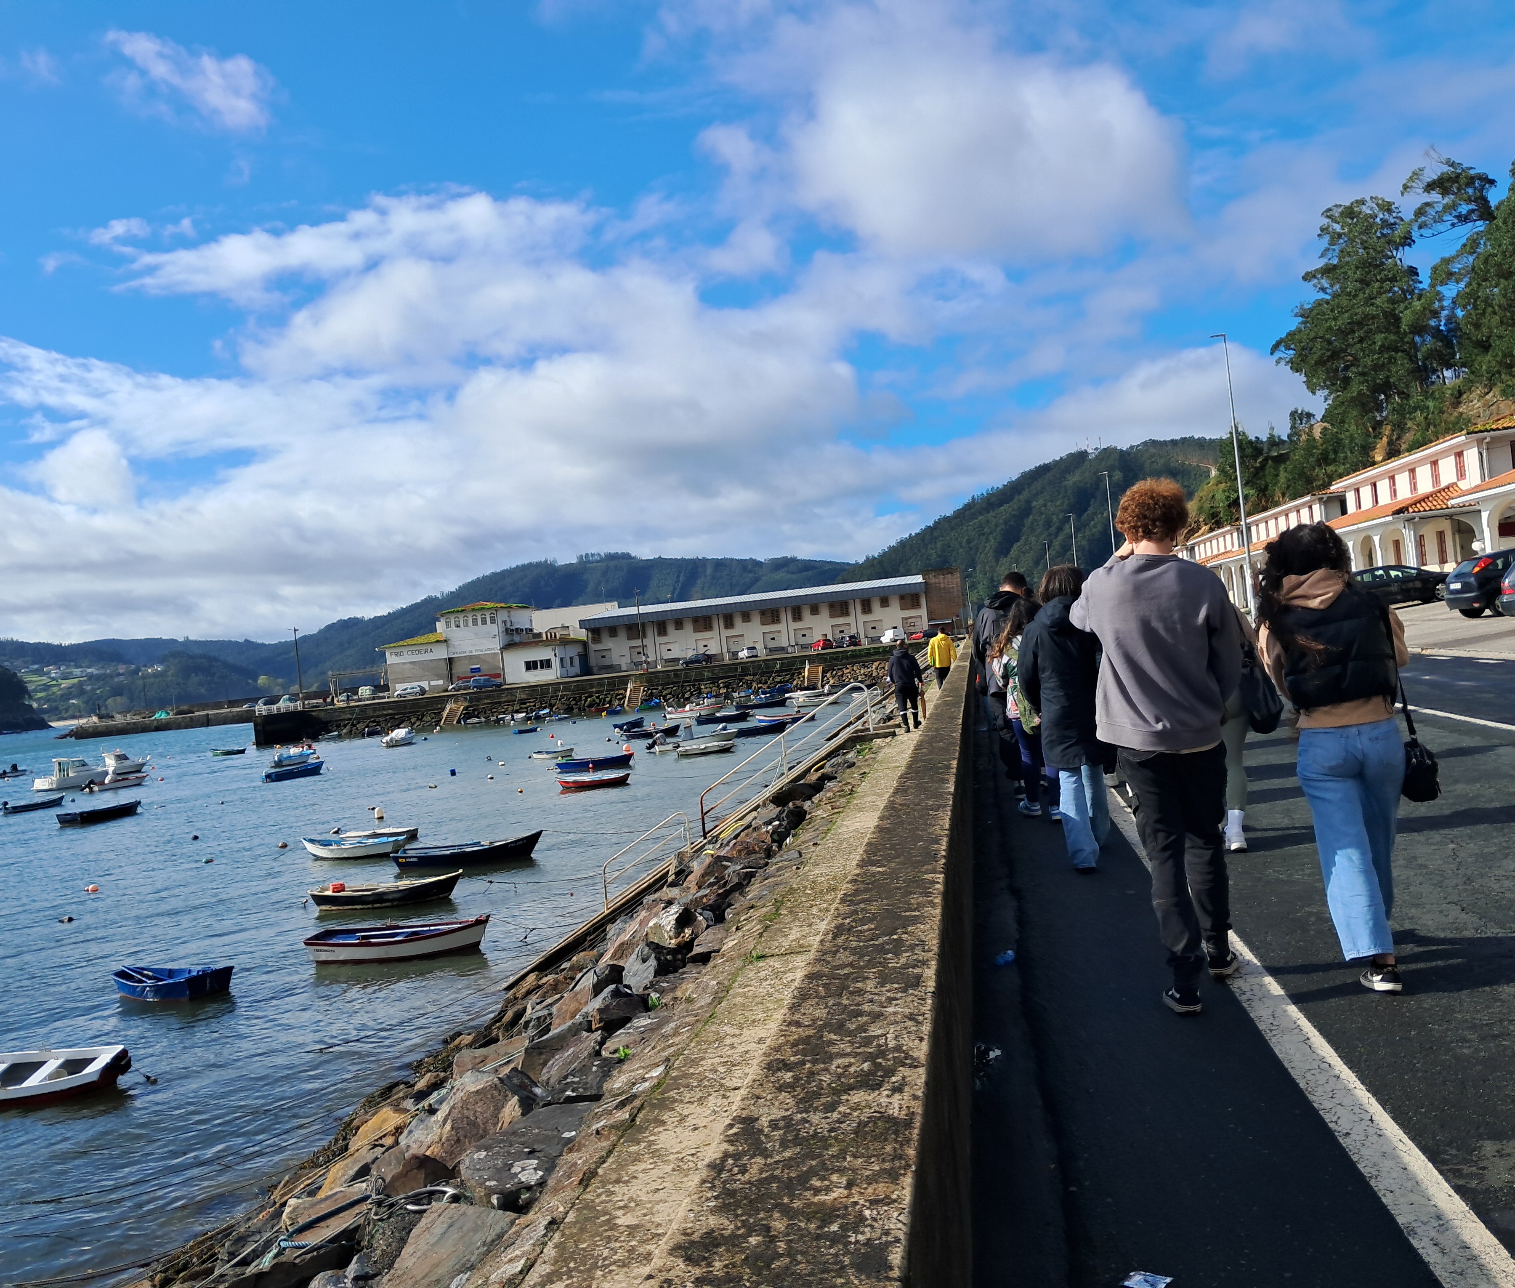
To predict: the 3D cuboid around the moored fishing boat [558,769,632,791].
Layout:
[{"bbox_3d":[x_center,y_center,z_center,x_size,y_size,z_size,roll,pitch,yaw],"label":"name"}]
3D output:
[{"bbox_3d":[-7.884,6.703,65.470,3.650,0.560,1.450,-6,0,6],"label":"moored fishing boat"}]

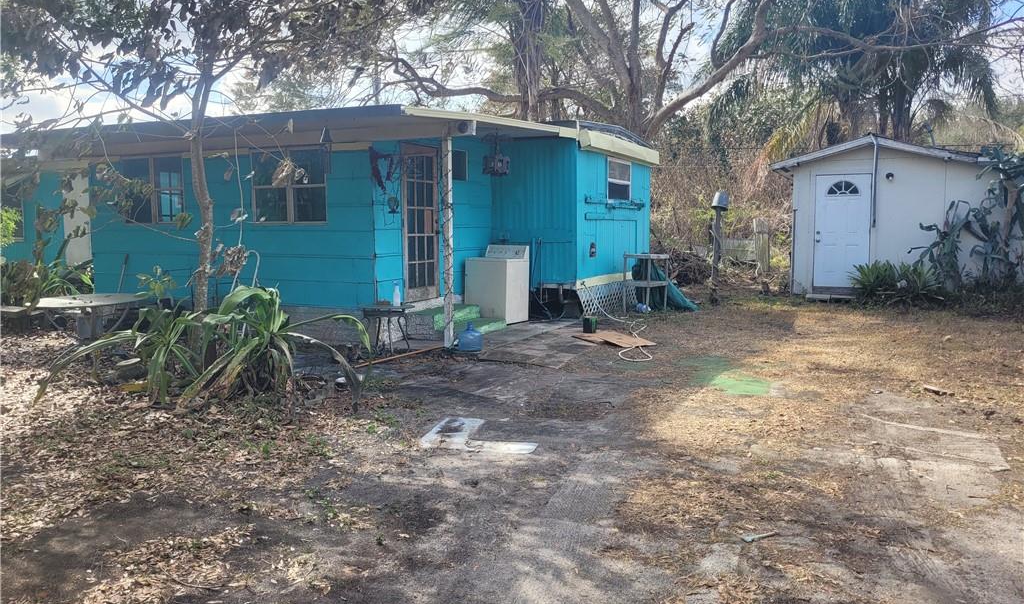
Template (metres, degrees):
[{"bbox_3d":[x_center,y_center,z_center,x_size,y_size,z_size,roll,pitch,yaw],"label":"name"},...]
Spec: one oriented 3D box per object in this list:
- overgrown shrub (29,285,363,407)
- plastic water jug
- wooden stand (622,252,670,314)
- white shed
[{"bbox_3d":[-2.737,0.327,6.816,2.600,0.930,1.500,-2,6,-22],"label":"overgrown shrub"},{"bbox_3d":[-0.467,0.367,8.635,0.270,0.320,0.270,0,6,0],"label":"plastic water jug"},{"bbox_3d":[2.066,-0.305,11.855,0.400,0.920,0.820,3,6,28],"label":"wooden stand"},{"bbox_3d":[7.059,-1.599,14.606,3.750,2.790,3.400,3,6,26],"label":"white shed"}]

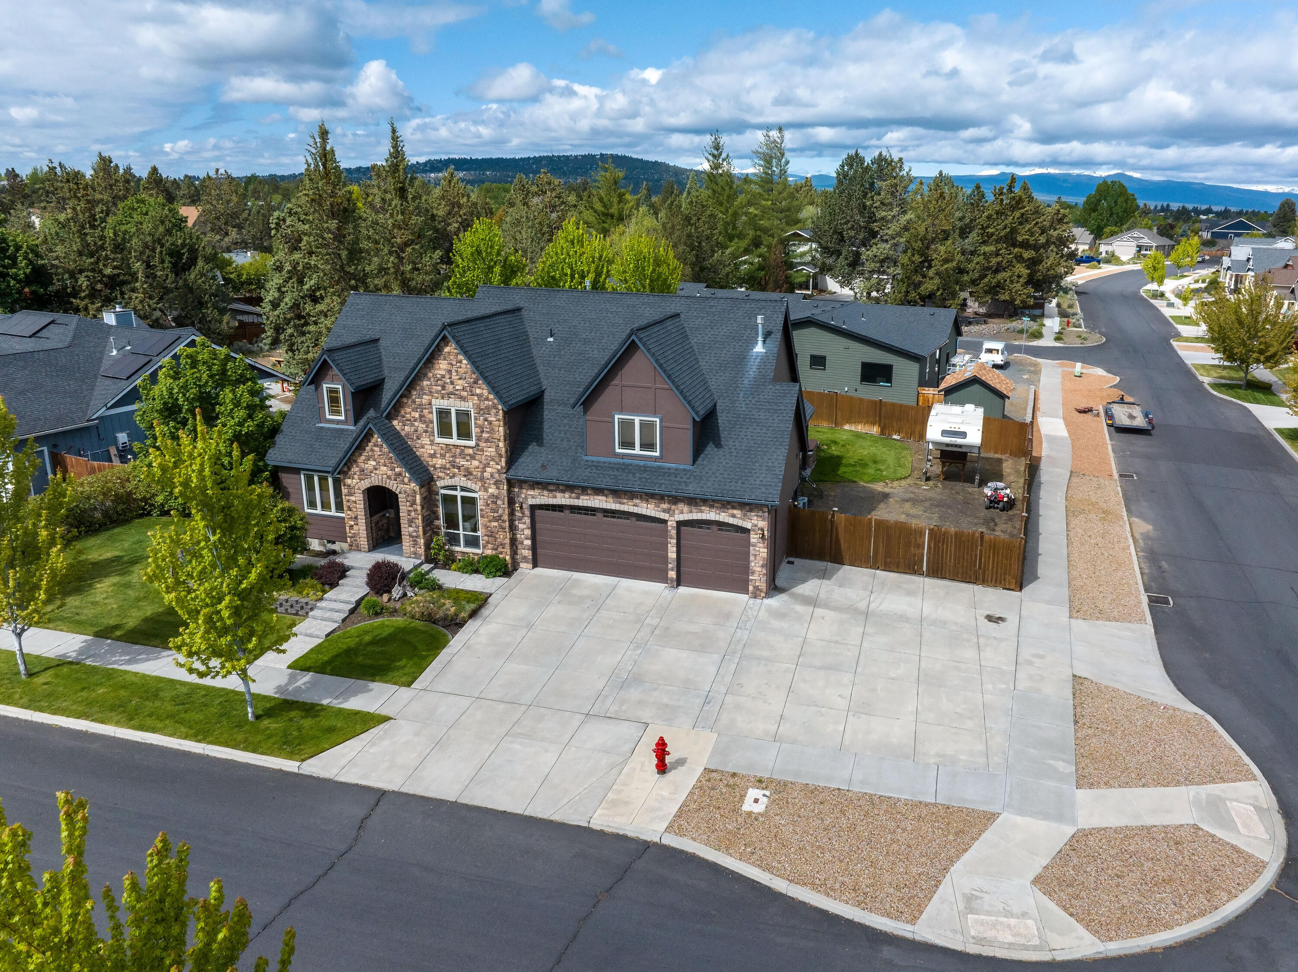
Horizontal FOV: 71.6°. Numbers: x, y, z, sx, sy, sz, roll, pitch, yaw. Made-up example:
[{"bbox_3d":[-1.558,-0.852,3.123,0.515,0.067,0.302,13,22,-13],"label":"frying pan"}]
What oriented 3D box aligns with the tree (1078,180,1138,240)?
[{"bbox_3d":[122.565,-72.548,239.433,14.000,17.310,14.000,8,19,25],"label":"tree"}]

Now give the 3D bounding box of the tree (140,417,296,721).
[{"bbox_3d":[-11.000,2.280,22.940,3.800,8.400,3.800,-9,20,-26],"label":"tree"}]

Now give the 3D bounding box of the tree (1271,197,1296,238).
[{"bbox_3d":[183.332,-76.984,262.000,6.800,13.500,6.800,12,21,32],"label":"tree"}]

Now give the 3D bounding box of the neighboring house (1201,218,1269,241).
[{"bbox_3d":[181.018,-79.016,278.000,12.500,6.300,16.000,-16,24,-43],"label":"neighboring house"}]

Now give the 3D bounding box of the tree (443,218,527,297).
[{"bbox_3d":[-9.528,-9.878,52.000,5.000,10.803,5.000,6,18,17],"label":"tree"}]

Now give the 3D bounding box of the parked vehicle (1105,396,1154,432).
[{"bbox_3d":[28.350,-4.250,53.200,2.450,1.000,6.800,7,19,21],"label":"parked vehicle"}]

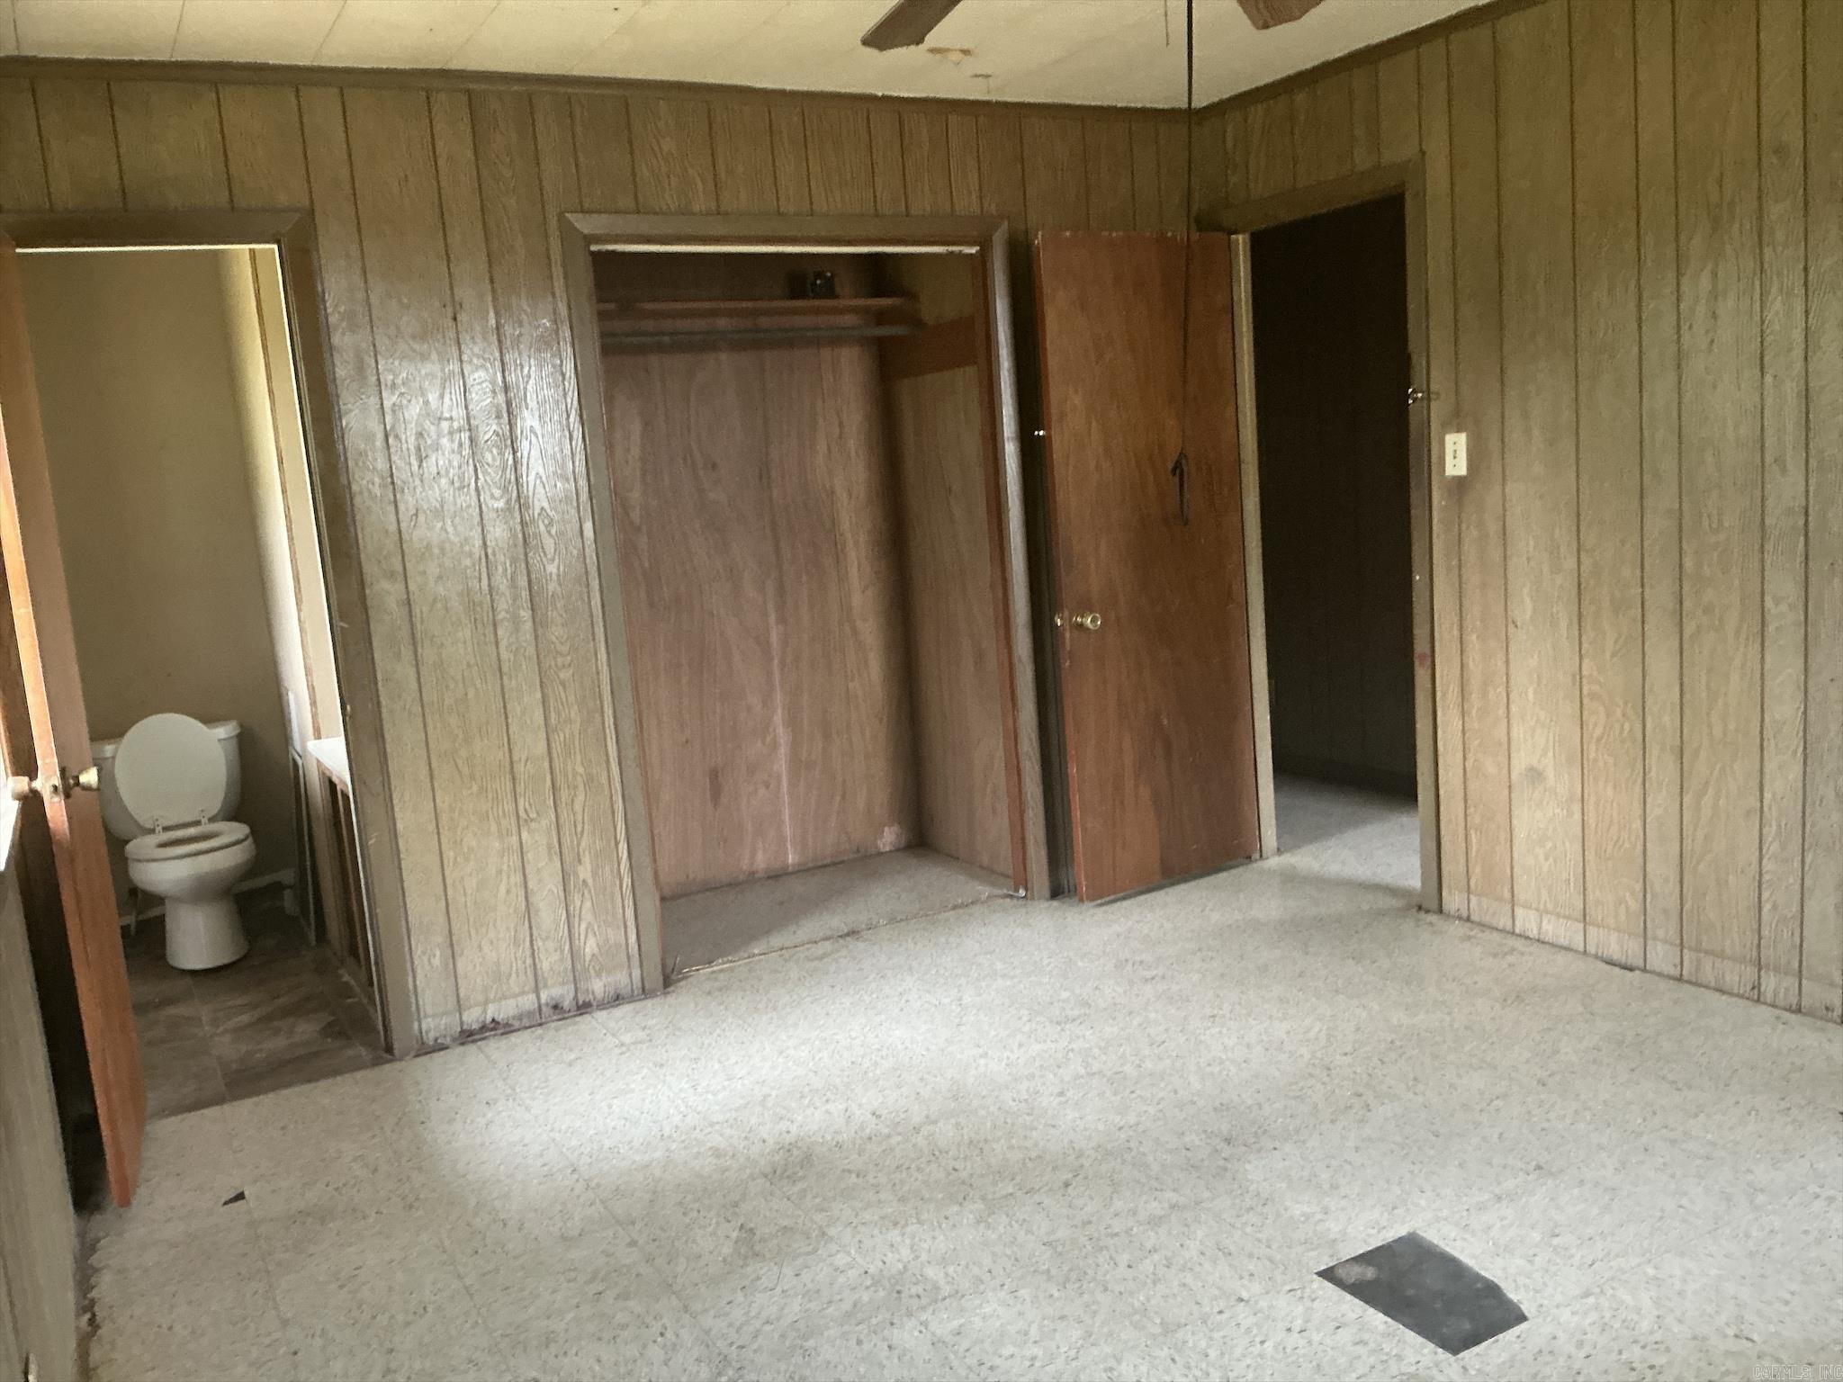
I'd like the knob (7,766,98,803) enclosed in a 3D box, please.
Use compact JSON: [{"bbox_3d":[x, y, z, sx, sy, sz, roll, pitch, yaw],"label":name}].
[{"bbox_3d":[-1.722,0.186,2.960,0.162,0.063,0.063,-8,9,-24],"label":"knob"}]

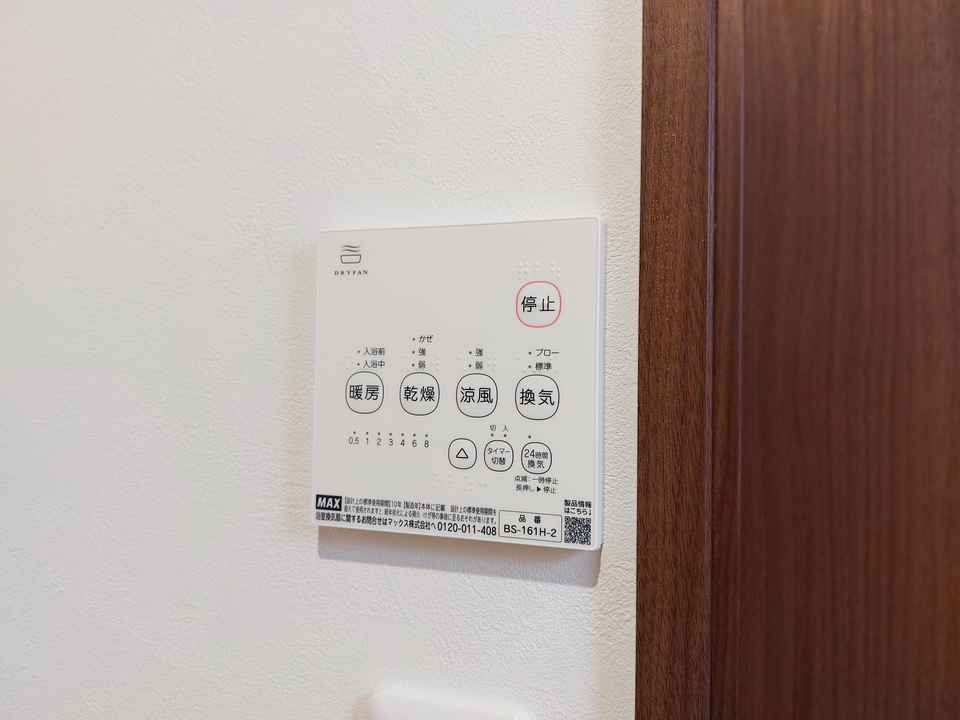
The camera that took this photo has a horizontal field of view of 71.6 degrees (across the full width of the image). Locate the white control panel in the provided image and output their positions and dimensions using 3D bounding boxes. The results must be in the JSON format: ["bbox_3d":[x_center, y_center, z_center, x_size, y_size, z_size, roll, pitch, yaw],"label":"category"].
[{"bbox_3d":[-0.010,0.008,0.263,0.116,0.120,0.017,1,-1,18],"label":"white control panel"}]

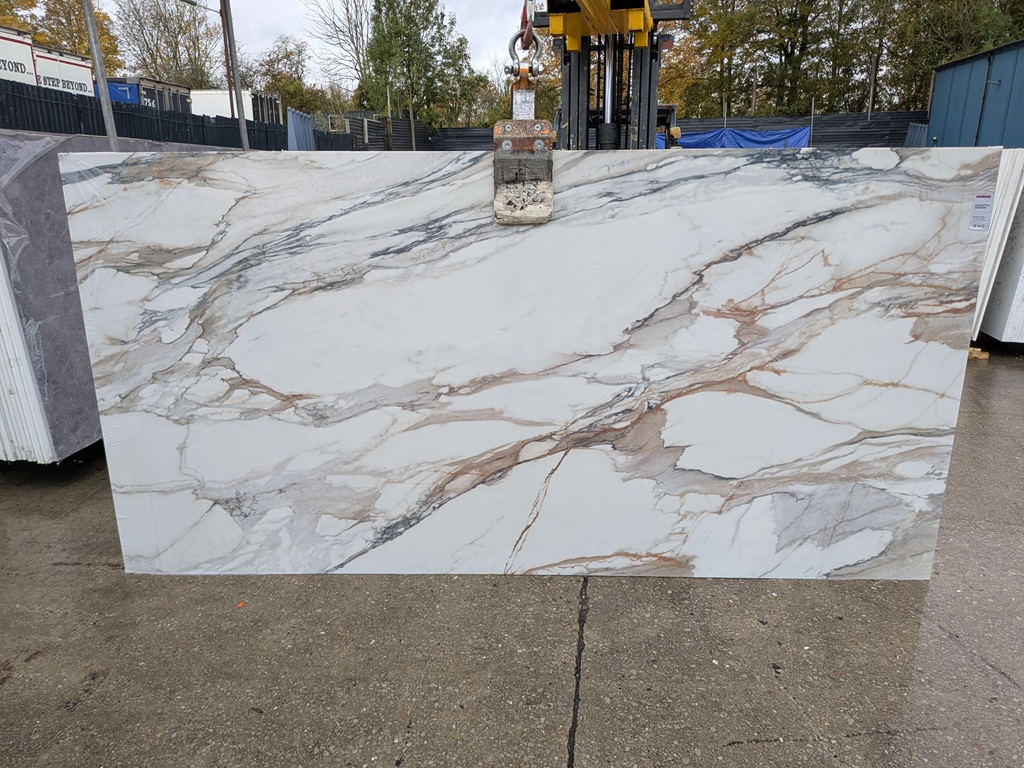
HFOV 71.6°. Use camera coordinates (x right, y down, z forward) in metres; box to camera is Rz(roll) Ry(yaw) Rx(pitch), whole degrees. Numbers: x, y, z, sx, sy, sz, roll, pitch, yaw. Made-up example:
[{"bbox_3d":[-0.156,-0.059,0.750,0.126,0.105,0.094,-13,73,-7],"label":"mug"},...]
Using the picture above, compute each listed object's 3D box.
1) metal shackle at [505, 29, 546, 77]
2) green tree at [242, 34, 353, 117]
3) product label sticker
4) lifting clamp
[{"bbox_3d":[0.042,-1.089,2.341,0.132,0.142,0.052,0,15,1],"label":"metal shackle"},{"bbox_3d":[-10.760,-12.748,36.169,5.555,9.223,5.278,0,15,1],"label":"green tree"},{"bbox_3d":[1.609,-0.590,2.430,0.065,0.123,0.001,0,15,1],"label":"product label sticker"},{"bbox_3d":[0.041,-0.857,2.403,0.198,0.621,0.170,0,15,1],"label":"lifting clamp"}]

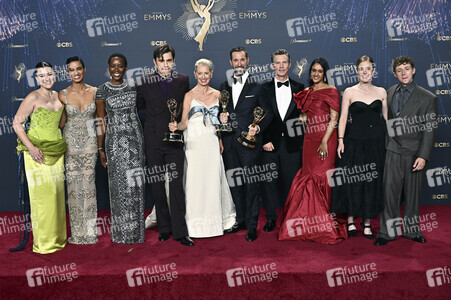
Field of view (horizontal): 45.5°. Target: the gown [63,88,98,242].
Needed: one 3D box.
[{"bbox_3d":[-1.380,0.158,5.122,0.350,1.469,0.320,-2,8,-8],"label":"gown"}]

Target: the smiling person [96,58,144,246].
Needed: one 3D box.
[{"bbox_3d":[-0.998,-0.006,5.095,0.480,1.789,0.340,-2,8,-8],"label":"smiling person"}]

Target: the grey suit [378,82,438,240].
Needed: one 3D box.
[{"bbox_3d":[1.692,0.103,4.976,0.520,1.443,0.360,2,8,23],"label":"grey suit"}]

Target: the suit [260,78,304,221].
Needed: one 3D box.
[{"bbox_3d":[0.567,0.002,5.402,0.490,1.427,0.330,0,7,6],"label":"suit"}]

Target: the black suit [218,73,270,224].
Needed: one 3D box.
[{"bbox_3d":[0.189,0.028,5.203,0.530,1.501,0.400,1,8,16],"label":"black suit"}]

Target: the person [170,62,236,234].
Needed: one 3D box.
[{"bbox_3d":[-0.206,-0.023,5.264,0.620,1.711,0.520,-1,7,-4],"label":"person"}]

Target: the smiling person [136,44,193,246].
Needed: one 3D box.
[{"bbox_3d":[-0.574,-0.044,5.064,0.540,1.857,0.400,-2,8,-8],"label":"smiling person"}]

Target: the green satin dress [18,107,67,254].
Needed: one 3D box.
[{"bbox_3d":[-1.677,0.264,4.919,0.460,1.323,0.400,-3,8,-18],"label":"green satin dress"}]

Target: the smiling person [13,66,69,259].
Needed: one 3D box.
[{"bbox_3d":[-1.666,0.065,4.861,0.480,1.687,0.420,-3,8,-18],"label":"smiling person"}]

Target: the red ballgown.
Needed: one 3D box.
[{"bbox_3d":[0.829,0.132,5.100,0.640,1.448,0.550,1,8,15],"label":"red ballgown"}]

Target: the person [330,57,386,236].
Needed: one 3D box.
[{"bbox_3d":[1.269,-0.024,5.137,0.530,1.731,0.400,0,8,10],"label":"person"}]

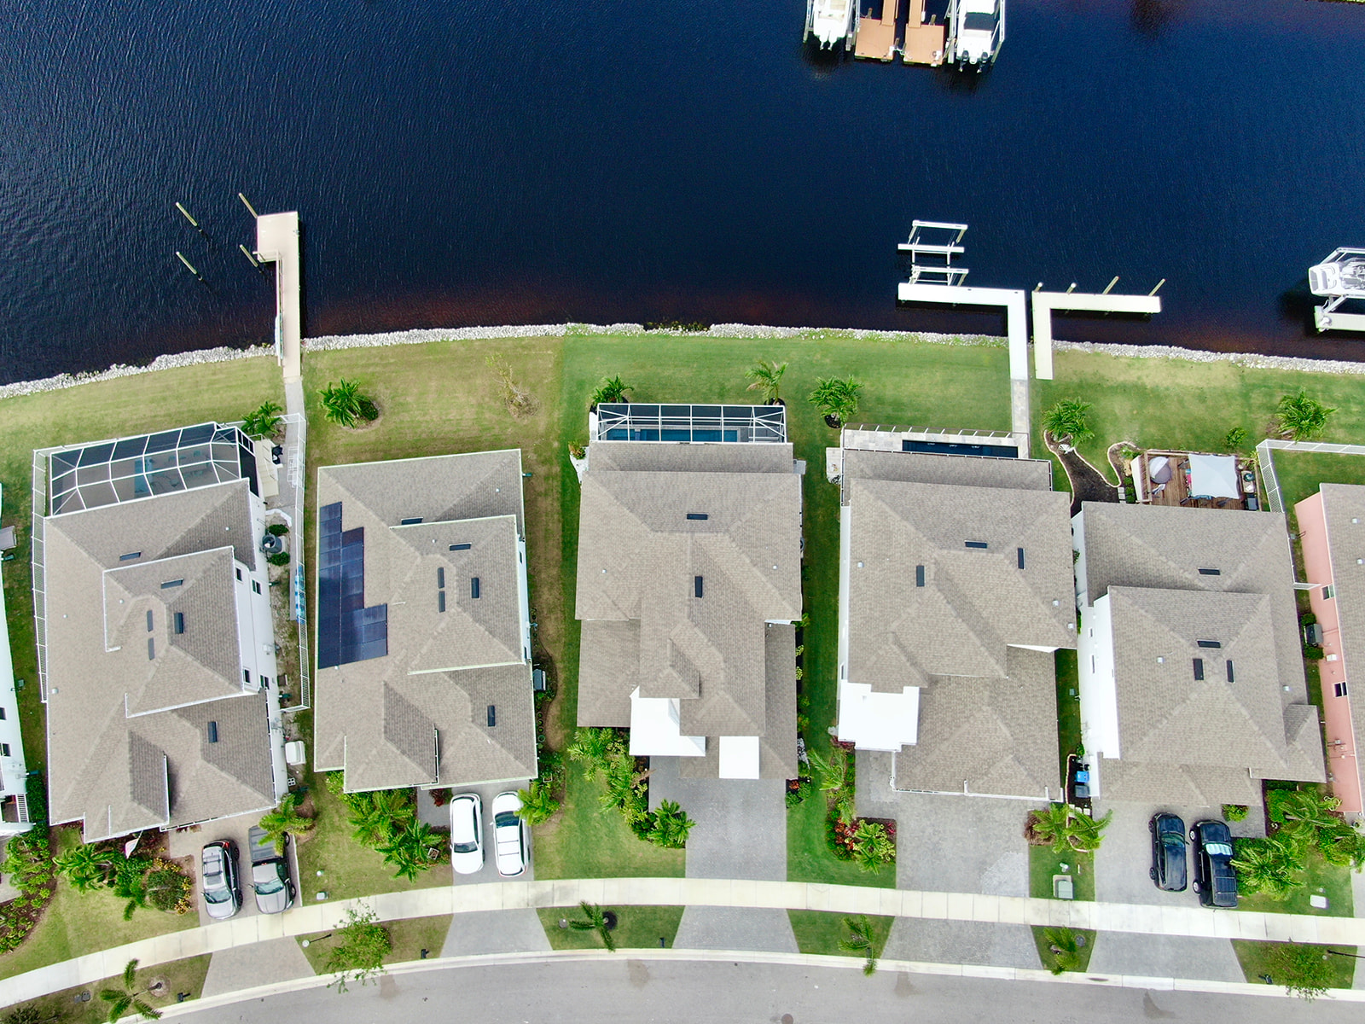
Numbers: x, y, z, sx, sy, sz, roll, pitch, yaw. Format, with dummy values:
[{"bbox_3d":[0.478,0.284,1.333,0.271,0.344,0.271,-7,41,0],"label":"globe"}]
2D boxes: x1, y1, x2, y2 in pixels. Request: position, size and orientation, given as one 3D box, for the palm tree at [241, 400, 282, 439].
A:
[{"bbox_3d":[-29.011,-6.232,65.706,2.750,3.300,2.700,0,72,0],"label":"palm tree"}]

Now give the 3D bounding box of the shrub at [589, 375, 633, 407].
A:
[{"bbox_3d":[-4.927,-8.085,66.313,2.960,3.400,2.590,0,72,0],"label":"shrub"}]

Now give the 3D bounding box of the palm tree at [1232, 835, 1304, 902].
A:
[{"bbox_3d":[34.529,21.224,56.346,4.340,3.700,3.480,0,72,0],"label":"palm tree"}]

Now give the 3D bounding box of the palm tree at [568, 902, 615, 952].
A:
[{"bbox_3d":[-5.194,24.203,55.521,2.700,4.500,2.660,0,72,0],"label":"palm tree"}]

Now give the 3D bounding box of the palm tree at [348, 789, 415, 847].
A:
[{"bbox_3d":[-17.984,18.540,57.274,3.960,3.600,3.160,0,72,0],"label":"palm tree"}]

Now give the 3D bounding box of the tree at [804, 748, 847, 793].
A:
[{"bbox_3d":[8.801,16.017,58.520,2.600,3.800,2.760,0,72,0],"label":"tree"}]

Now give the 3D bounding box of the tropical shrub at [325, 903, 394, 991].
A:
[{"bbox_3d":[-18.416,25.062,54.568,3.830,4.700,4.560,0,72,0],"label":"tropical shrub"}]

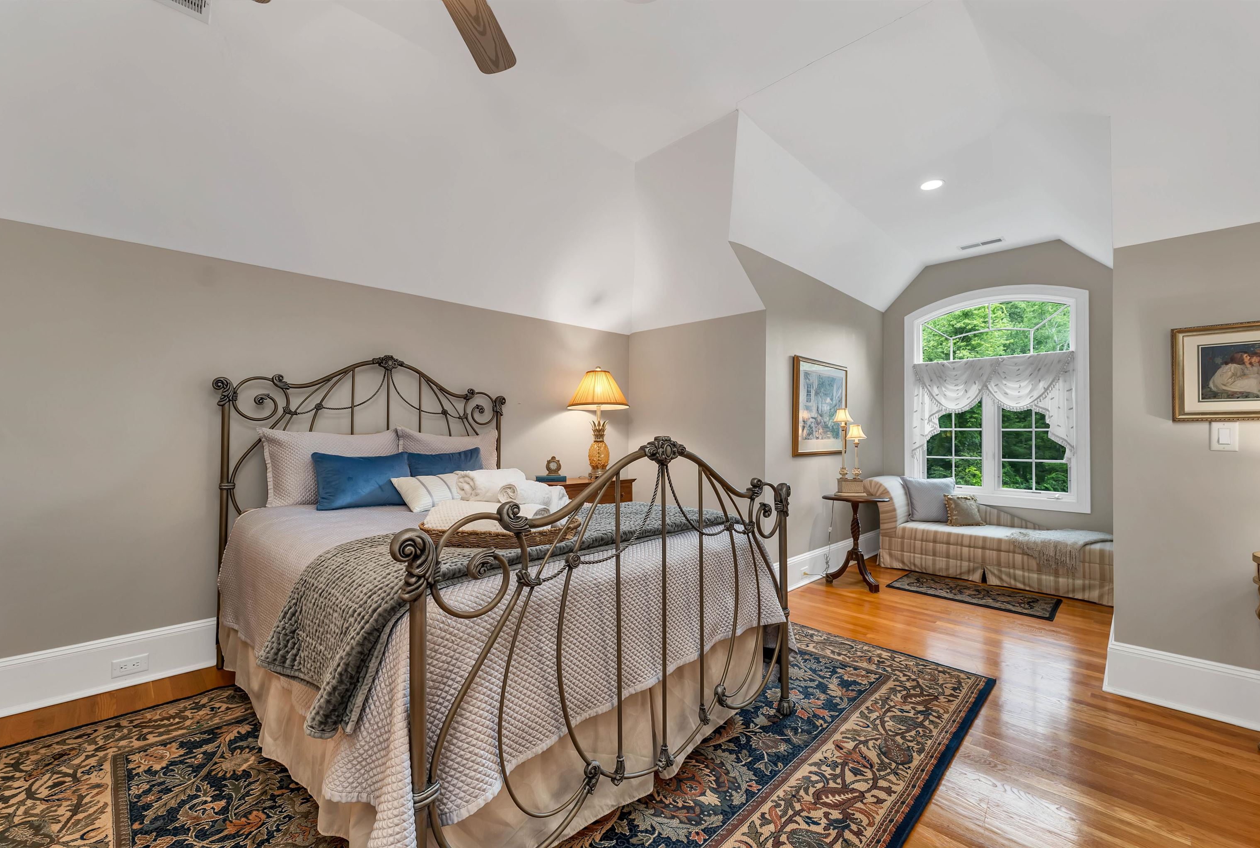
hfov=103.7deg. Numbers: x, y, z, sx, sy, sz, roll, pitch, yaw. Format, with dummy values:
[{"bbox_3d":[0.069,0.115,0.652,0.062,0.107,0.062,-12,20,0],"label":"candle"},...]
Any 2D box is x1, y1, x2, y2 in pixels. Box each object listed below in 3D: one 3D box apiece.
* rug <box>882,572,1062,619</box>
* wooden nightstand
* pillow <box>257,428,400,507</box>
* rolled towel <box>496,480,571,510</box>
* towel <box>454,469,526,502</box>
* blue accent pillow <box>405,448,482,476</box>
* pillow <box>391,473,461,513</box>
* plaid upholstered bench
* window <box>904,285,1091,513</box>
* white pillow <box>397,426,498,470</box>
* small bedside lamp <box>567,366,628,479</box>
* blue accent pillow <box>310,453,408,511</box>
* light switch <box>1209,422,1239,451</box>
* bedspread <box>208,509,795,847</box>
[{"bbox_3d":[2.542,1.254,3.682,0.600,0.010,0.984,1,-2,-44],"label":"rug"},{"bbox_3d":[-0.401,0.826,3.743,0.860,0.784,0.410,1,-1,-43],"label":"wooden nightstand"},{"bbox_3d":[-1.586,0.227,2.692,0.680,0.440,0.180,1,-17,-43],"label":"pillow"},{"bbox_3d":[-0.406,0.301,2.127,0.110,0.105,0.280,-1,-2,37],"label":"rolled towel"},{"bbox_3d":[-0.607,0.269,2.175,0.115,0.110,0.280,-1,-2,42],"label":"towel"},{"bbox_3d":[-1.091,0.295,2.989,0.470,0.300,0.130,1,-19,-43],"label":"blue accent pillow"},{"bbox_3d":[-1.003,0.332,2.585,0.370,0.110,0.330,1,30,-44],"label":"pillow"},{"bbox_3d":[2.985,0.876,4.196,0.746,0.804,1.619,1,-2,-44],"label":"plaid upholstered bench"},{"bbox_3d":[3.038,-0.218,4.211,1.280,1.805,0.100,-1,-1,44],"label":"window"},{"bbox_3d":[-1.141,0.236,3.136,0.660,0.430,0.150,1,-20,-44],"label":"white pillow"},{"bbox_3d":[-0.239,-0.004,3.780,0.463,0.865,0.463,0,-1,0],"label":"small bedside lamp"},{"bbox_3d":[-1.410,0.292,2.650,0.470,0.300,0.140,1,-19,-43],"label":"blue accent pillow"},{"bbox_3d":[2.409,0.053,2.004,0.071,0.115,0.012,-1,-1,44],"label":"light switch"},{"bbox_3d":[-0.653,0.690,2.252,1.736,0.559,2.097,1,-2,-44],"label":"bedspread"}]

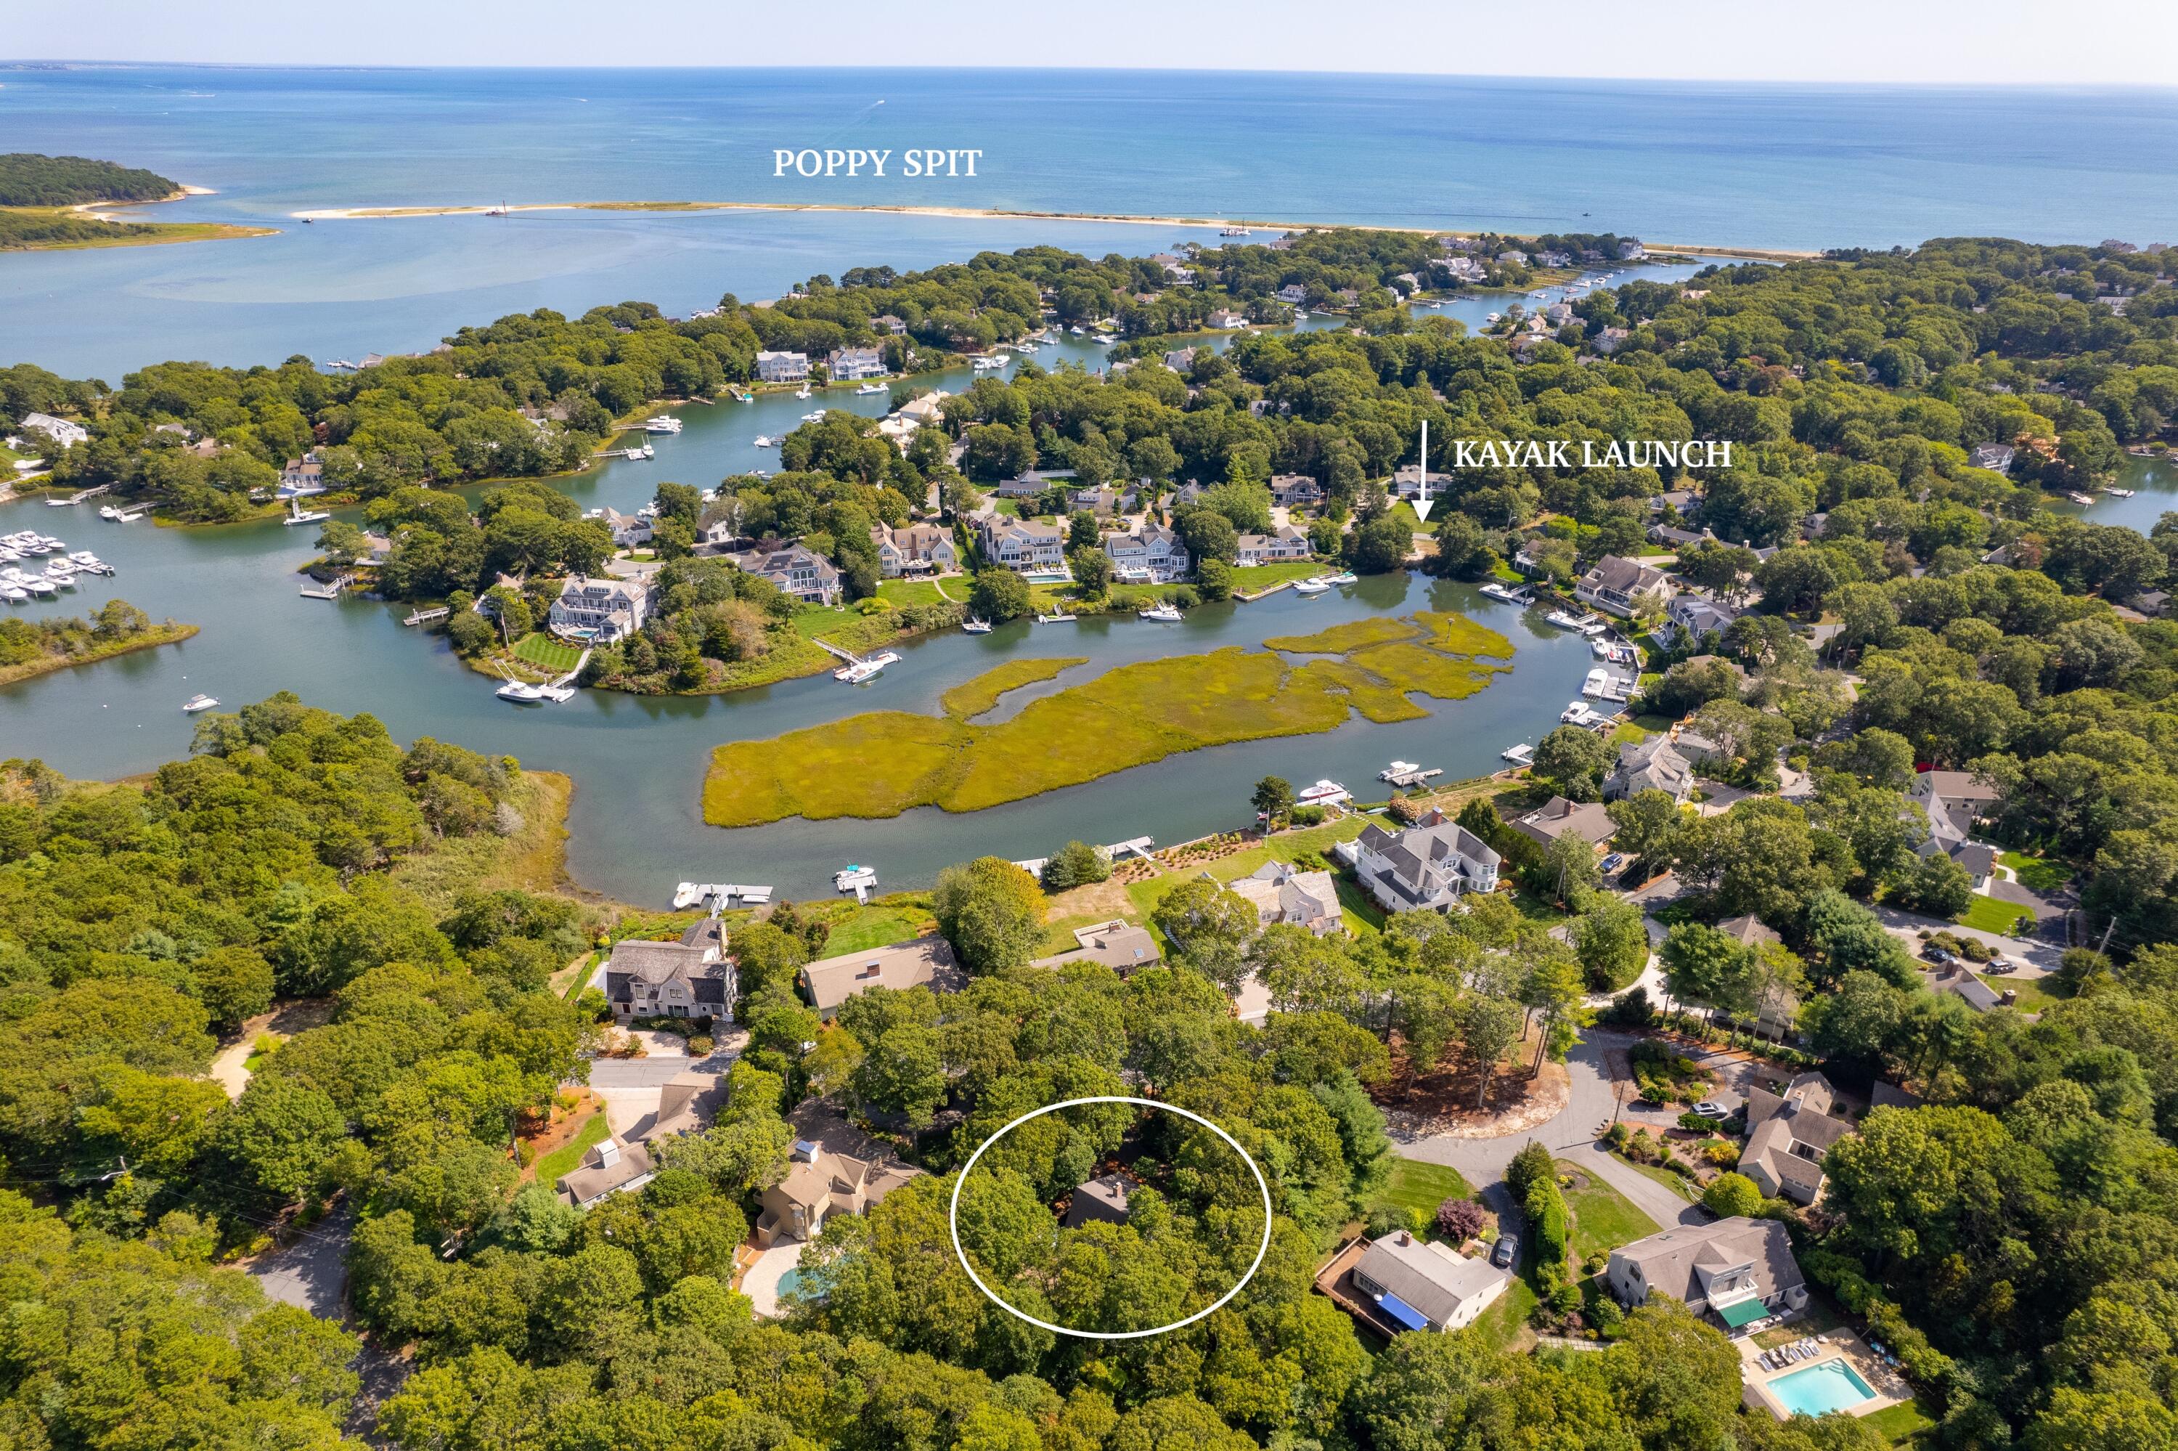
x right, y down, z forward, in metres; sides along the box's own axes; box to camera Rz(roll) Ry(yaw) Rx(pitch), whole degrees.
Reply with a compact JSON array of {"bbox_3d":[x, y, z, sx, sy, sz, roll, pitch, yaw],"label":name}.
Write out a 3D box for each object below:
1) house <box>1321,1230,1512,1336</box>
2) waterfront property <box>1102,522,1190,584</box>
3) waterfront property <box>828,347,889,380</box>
[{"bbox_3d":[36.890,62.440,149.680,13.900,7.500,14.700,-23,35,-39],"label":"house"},{"bbox_3d":[16.010,-48.370,369.600,20.500,11.500,14.000,-4,27,-9],"label":"waterfront property"},{"bbox_3d":[-103.000,-162.980,596.390,26.350,11.500,16.940,-11,29,-21],"label":"waterfront property"}]

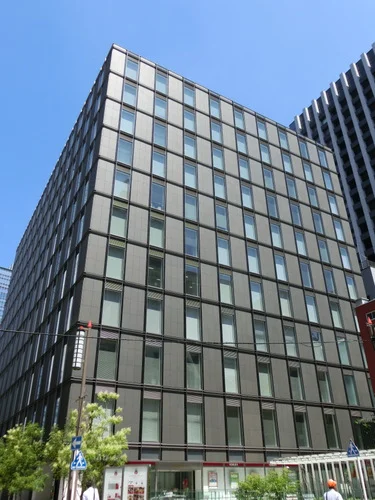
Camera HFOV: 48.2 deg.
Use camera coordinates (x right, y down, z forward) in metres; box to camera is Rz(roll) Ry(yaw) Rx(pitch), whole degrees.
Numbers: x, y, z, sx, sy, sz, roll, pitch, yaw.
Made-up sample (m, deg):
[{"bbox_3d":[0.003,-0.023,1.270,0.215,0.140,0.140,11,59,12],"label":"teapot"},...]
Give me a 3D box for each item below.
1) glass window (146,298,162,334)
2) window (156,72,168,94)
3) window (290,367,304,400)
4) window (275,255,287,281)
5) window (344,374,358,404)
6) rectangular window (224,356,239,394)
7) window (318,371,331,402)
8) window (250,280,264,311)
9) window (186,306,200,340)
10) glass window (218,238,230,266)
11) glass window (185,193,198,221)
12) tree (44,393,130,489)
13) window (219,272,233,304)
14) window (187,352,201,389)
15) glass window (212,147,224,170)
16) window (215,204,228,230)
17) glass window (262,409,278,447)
[{"bbox_3d":[-2.670,5.350,33.899,1.380,2.880,0.180,15,-33,-26],"label":"glass window"},{"bbox_3d":[-2.892,-18.444,46.687,1.370,2.850,0.150,15,-33,-26],"label":"window"},{"bbox_3d":[9.938,12.222,38.450,1.380,2.840,0.180,15,-33,-26],"label":"window"},{"bbox_3d":[9.741,1.813,43.792,1.300,2.850,0.150,15,-33,-26],"label":"window"},{"bbox_3d":[16.055,13.754,41.202,1.370,2.850,0.150,15,-33,-26],"label":"window"},{"bbox_3d":[3.554,10.147,33.951,1.382,2.800,0.150,15,-33,-26],"label":"rectangular window"},{"bbox_3d":[12.639,12.648,38.583,1.382,2.800,0.150,15,-33,-26],"label":"window"},{"bbox_3d":[6.715,4.366,40.344,1.300,2.850,0.150,15,-33,-26],"label":"window"},{"bbox_3d":[0.488,6.067,34.234,1.382,2.800,0.150,15,-33,-26],"label":"window"},{"bbox_3d":[3.471,0.181,40.562,1.320,2.900,0.150,15,-33,-26],"label":"glass window"},{"bbox_3d":[0.340,-4.196,41.306,1.380,2.840,0.180,15,-33,-26],"label":"glass window"},{"bbox_3d":[-5.059,10.219,21.166,4.270,6.040,4.050,5,-30,-11],"label":"tree"},{"bbox_3d":[3.546,3.577,38.093,1.280,2.860,0.150,15,-33,-26],"label":"window"},{"bbox_3d":[0.505,9.447,33.193,1.370,2.850,0.150,15,-33,-26],"label":"window"},{"bbox_3d":[3.349,-9.951,46.208,1.320,2.900,0.150,15,-33,-26],"label":"glass window"},{"bbox_3d":[3.468,-3.132,41.872,1.280,2.860,0.150,15,-33,-26],"label":"window"},{"bbox_3d":[6.739,14.498,34.669,1.320,2.900,0.150,15,-33,-26],"label":"glass window"}]

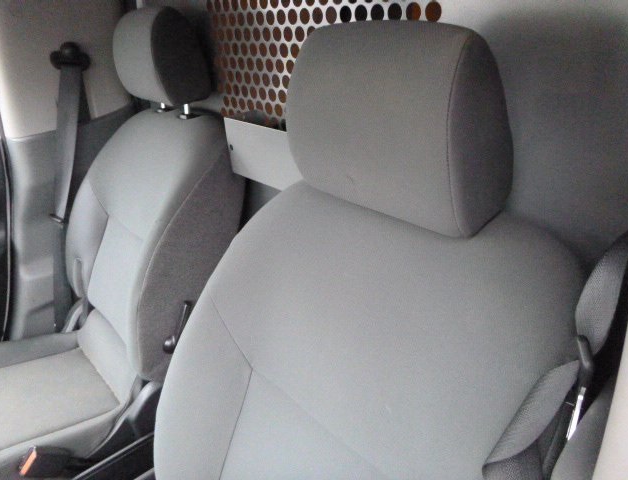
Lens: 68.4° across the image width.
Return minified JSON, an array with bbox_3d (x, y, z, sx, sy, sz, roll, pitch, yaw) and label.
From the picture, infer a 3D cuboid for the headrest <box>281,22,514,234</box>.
[{"bbox_3d":[0.074,-0.126,0.503,0.127,0.189,0.246,-20,31,-38],"label":"headrest"}]

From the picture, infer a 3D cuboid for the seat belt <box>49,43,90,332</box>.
[{"bbox_3d":[-0.674,-0.108,1.250,0.095,0.788,0.060,-5,23,-44],"label":"seat belt"}]

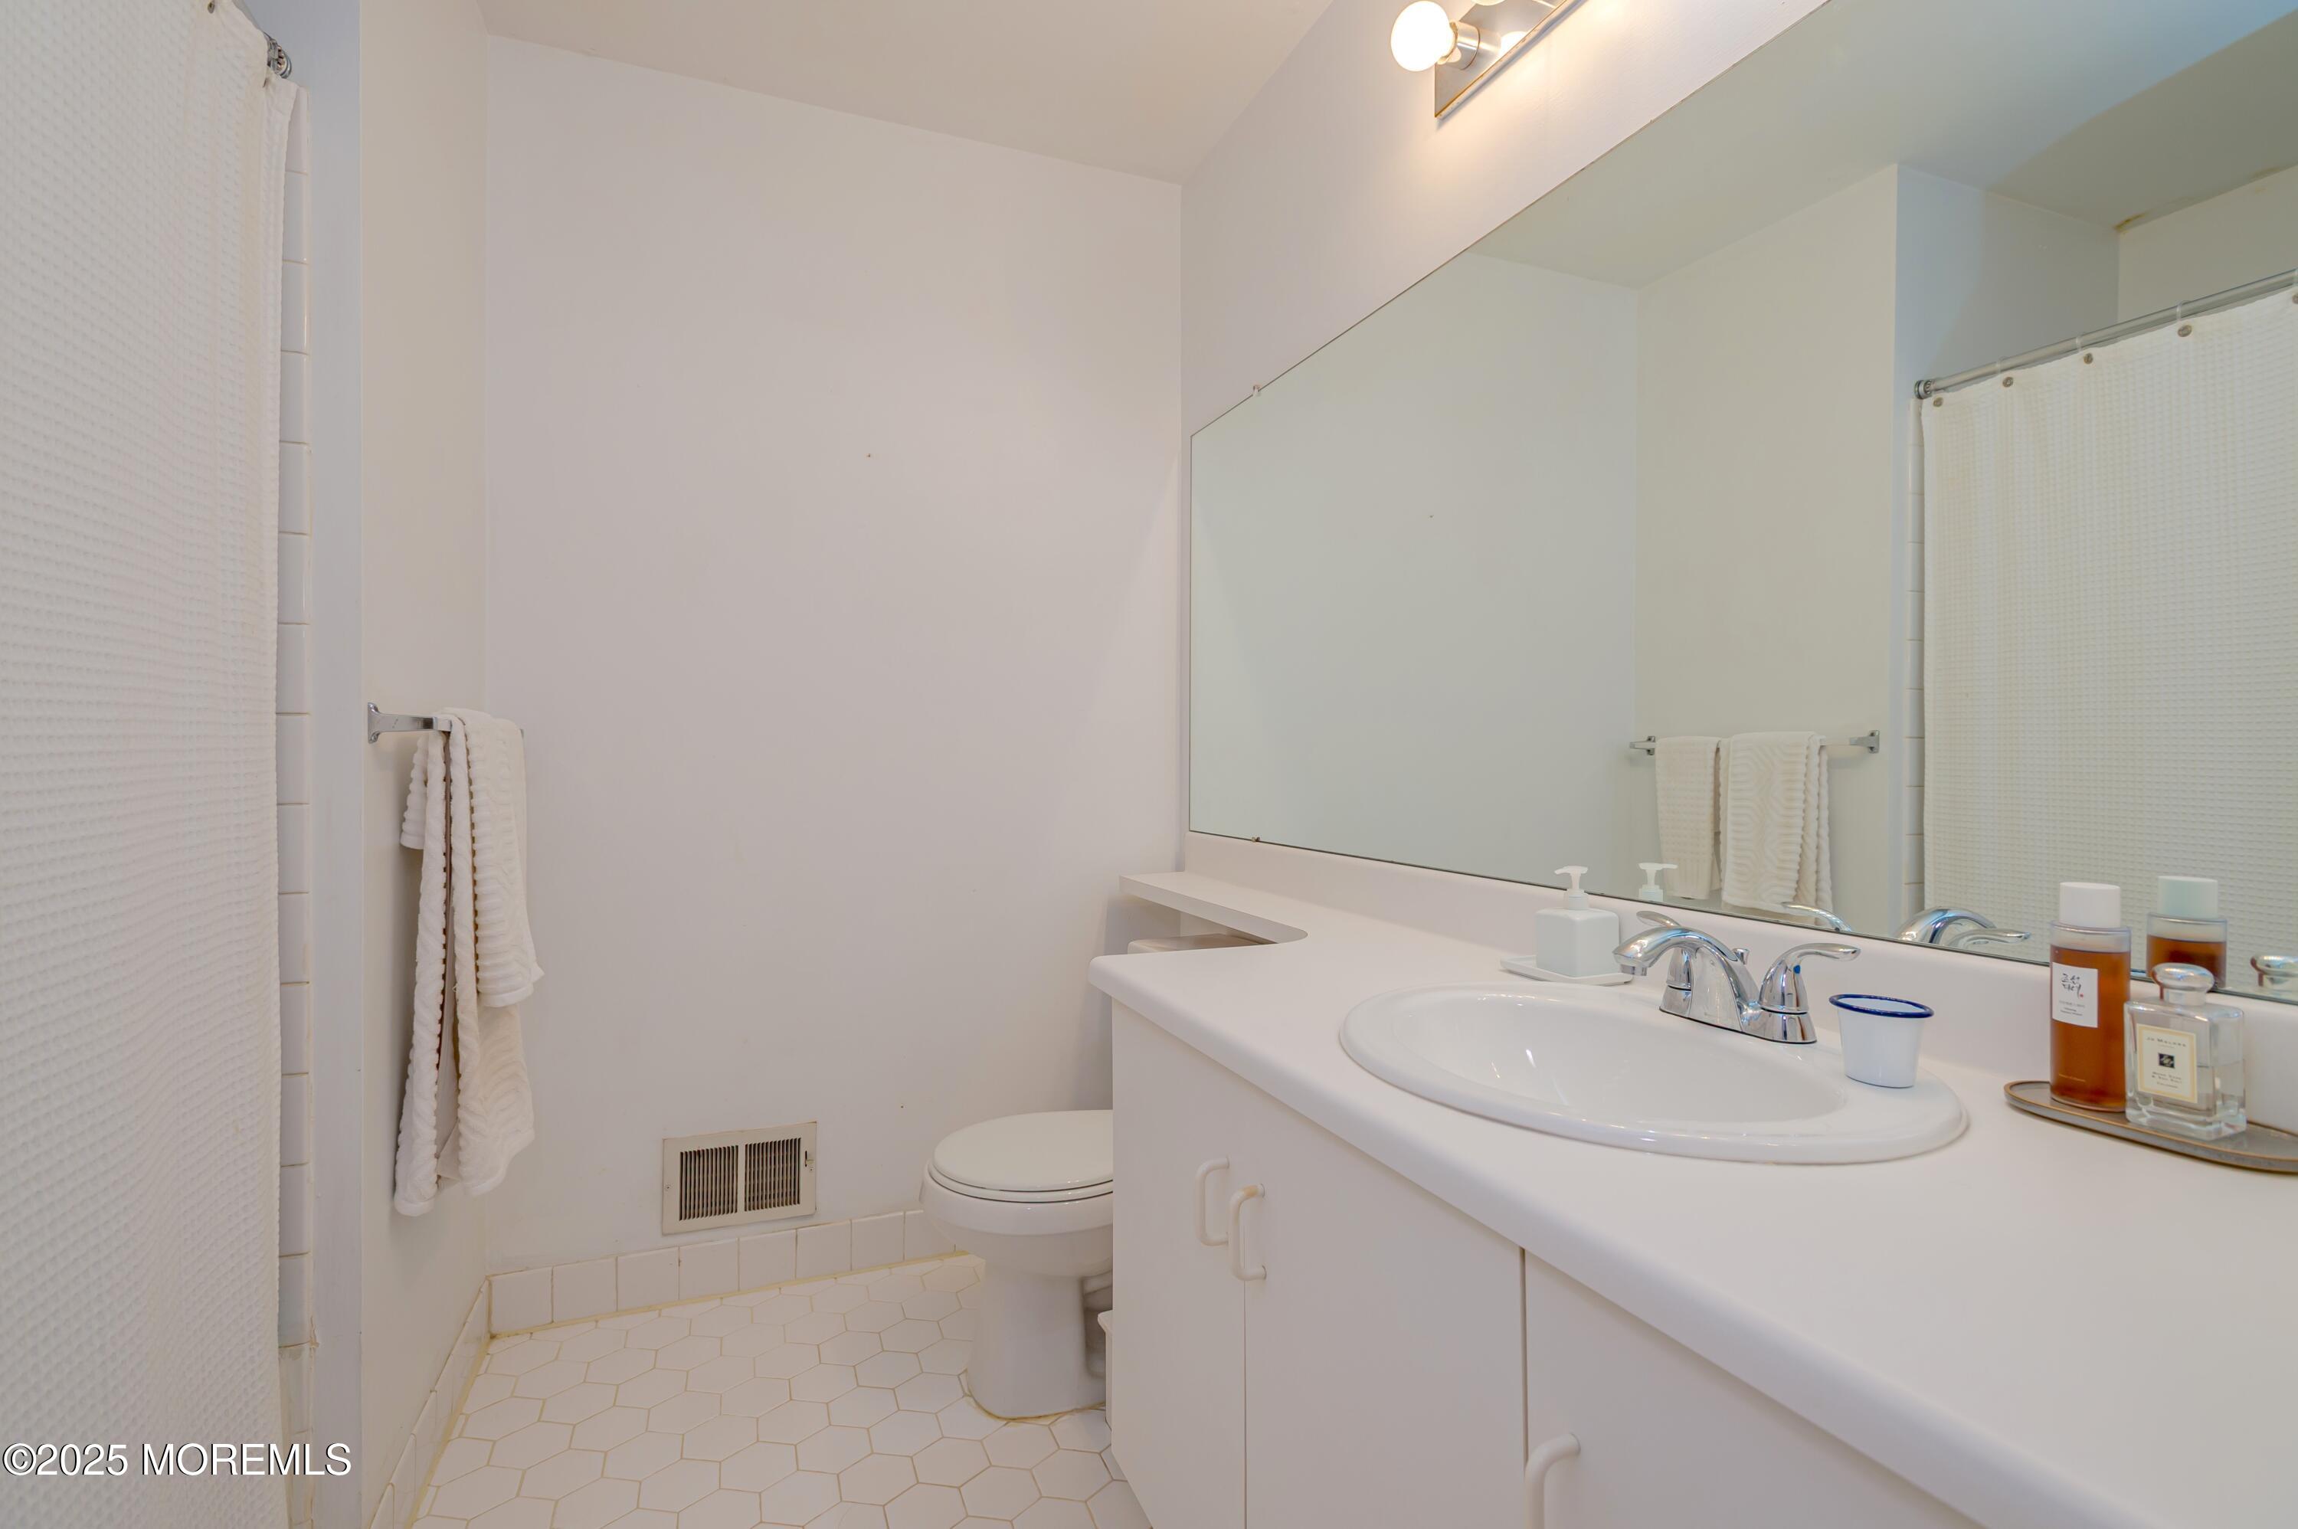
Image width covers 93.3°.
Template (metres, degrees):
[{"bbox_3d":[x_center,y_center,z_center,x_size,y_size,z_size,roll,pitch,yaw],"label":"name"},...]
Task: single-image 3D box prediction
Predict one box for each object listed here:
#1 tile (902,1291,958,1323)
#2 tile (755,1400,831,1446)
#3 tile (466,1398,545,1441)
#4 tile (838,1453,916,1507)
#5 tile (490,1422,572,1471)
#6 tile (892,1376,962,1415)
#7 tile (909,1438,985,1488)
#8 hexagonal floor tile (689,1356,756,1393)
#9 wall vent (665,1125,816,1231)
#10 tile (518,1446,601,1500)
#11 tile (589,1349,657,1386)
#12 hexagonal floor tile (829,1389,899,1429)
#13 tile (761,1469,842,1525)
[{"bbox_3d":[-0.430,1.075,2.146,0.108,0.008,0.125,0,1,-21],"label":"tile"},{"bbox_3d":[-0.584,1.082,1.776,0.108,0.008,0.125,0,1,-21],"label":"tile"},{"bbox_3d":[-1.057,1.074,1.778,0.125,0.008,0.108,0,1,9],"label":"tile"},{"bbox_3d":[-0.405,1.072,1.623,0.125,0.008,0.108,0,1,9],"label":"tile"},{"bbox_3d":[-0.971,1.074,1.709,0.125,0.008,0.108,0,1,9],"label":"tile"},{"bbox_3d":[-0.372,1.070,1.840,0.125,0.008,0.108,0,1,9],"label":"tile"},{"bbox_3d":[-0.303,1.071,1.663,0.125,0.008,0.108,0,1,9],"label":"tile"},{"bbox_3d":[-0.749,1.071,1.898,0.125,0.008,0.108,0,1,9],"label":"hexagonal floor tile"},{"bbox_3d":[-0.824,0.838,2.193,0.290,0.194,0.012,0,1,-21],"label":"wall vent"},{"bbox_3d":[-0.874,1.063,1.620,0.107,0.009,0.124,0,0,-21],"label":"tile"},{"bbox_3d":[-0.925,1.061,1.904,0.107,0.009,0.124,0,0,-21],"label":"tile"},{"bbox_3d":[-0.480,1.080,1.817,0.108,0.008,0.125,0,1,-21],"label":"hexagonal floor tile"},{"bbox_3d":[-0.500,1.062,1.563,0.107,0.009,0.124,0,0,-21],"label":"tile"}]

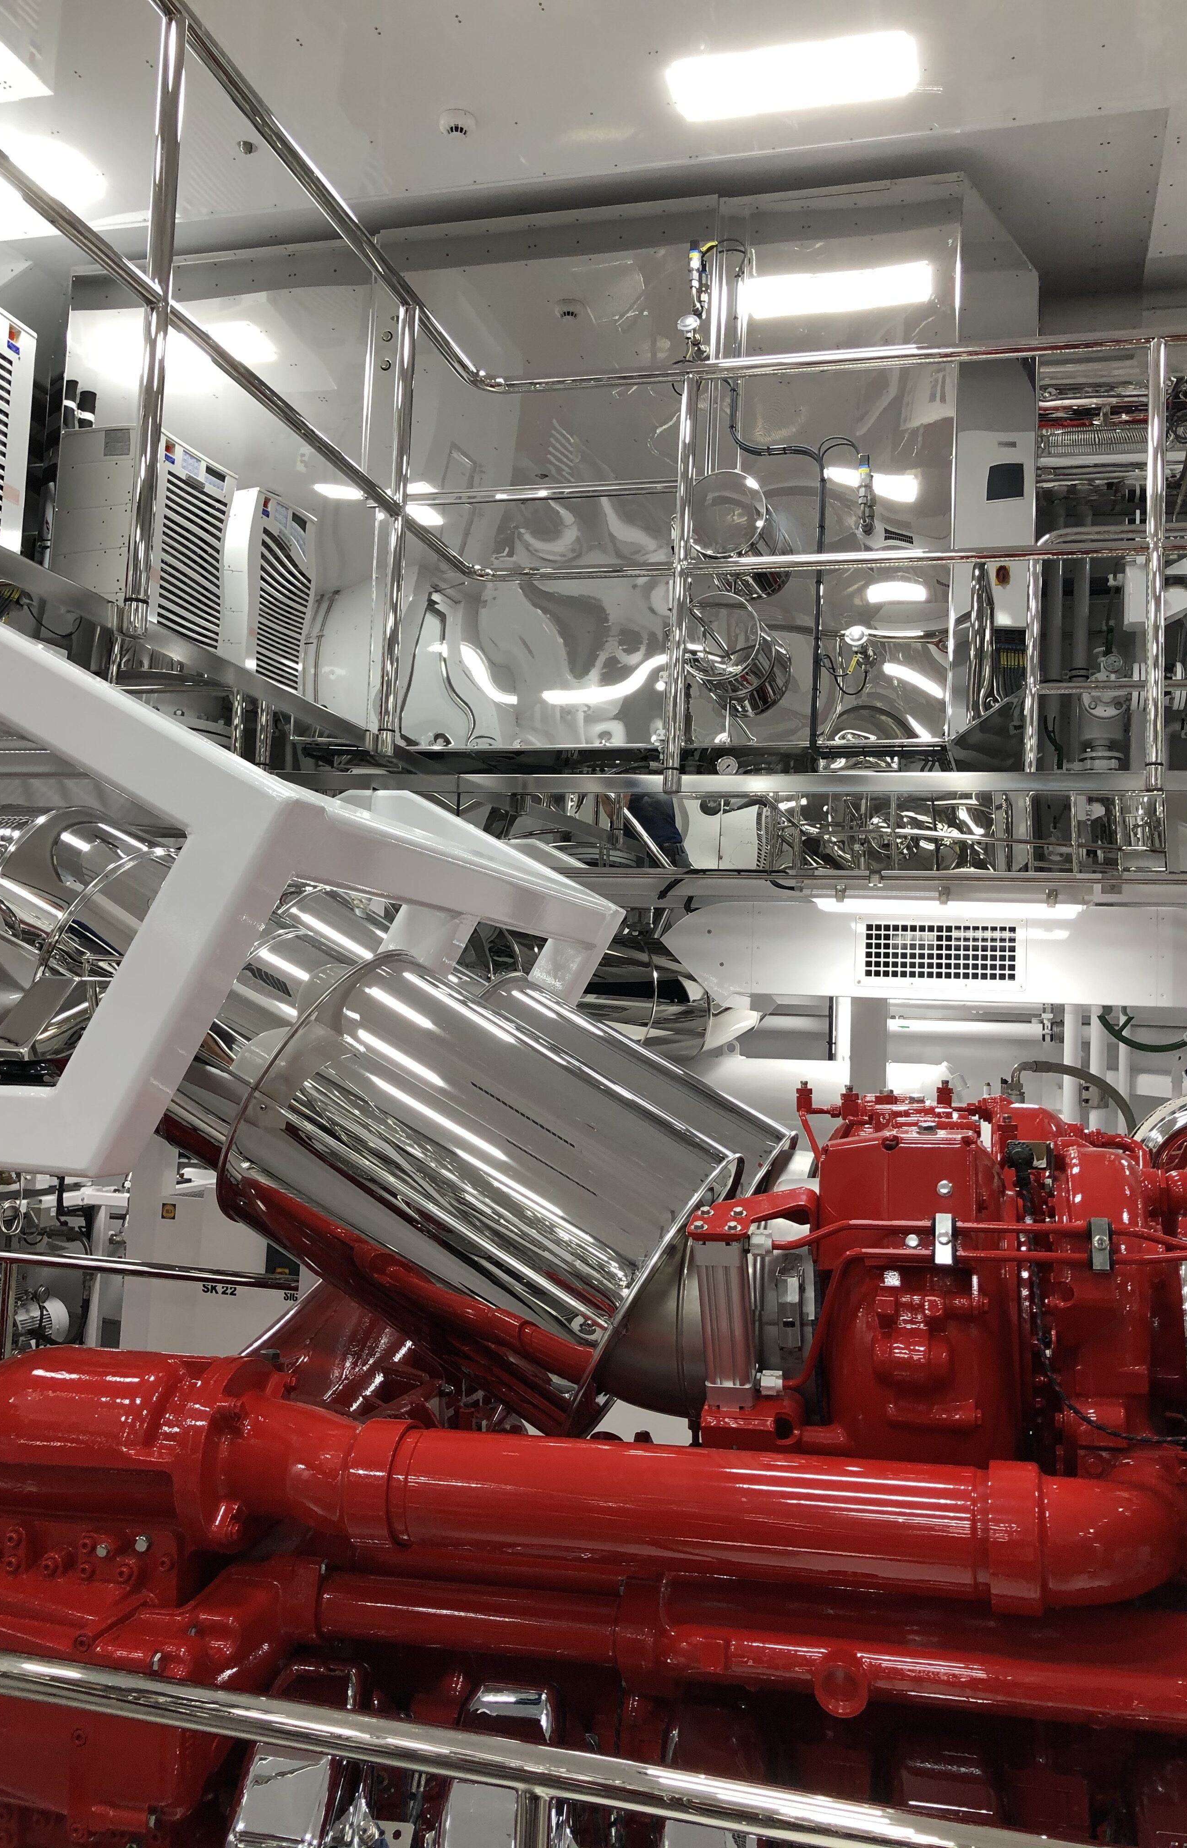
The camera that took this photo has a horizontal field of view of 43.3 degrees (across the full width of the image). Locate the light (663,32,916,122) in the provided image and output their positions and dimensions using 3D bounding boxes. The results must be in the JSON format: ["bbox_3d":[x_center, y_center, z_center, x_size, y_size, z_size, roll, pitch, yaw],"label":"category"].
[{"bbox_3d":[0.529,-2.238,3.917,0.630,0.050,0.275,1,-4,15],"label":"light"}]

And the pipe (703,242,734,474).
[{"bbox_3d":[0.367,-1.674,4.461,0.052,0.720,0.052,1,-4,15],"label":"pipe"}]

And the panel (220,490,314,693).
[{"bbox_3d":[-1.438,-1.321,6.137,0.380,0.800,0.500,1,-4,15],"label":"panel"}]

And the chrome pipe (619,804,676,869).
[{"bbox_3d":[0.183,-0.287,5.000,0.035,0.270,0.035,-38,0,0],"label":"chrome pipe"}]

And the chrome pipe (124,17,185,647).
[{"bbox_3d":[-0.737,-1.016,2.521,0.043,1.110,0.043,1,-4,15],"label":"chrome pipe"}]

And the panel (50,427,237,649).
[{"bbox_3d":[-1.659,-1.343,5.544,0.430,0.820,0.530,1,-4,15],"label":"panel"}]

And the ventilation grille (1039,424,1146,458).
[{"bbox_3d":[1.750,-1.713,5.223,0.360,0.115,0.050,1,-4,15],"label":"ventilation grille"}]

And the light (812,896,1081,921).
[{"bbox_3d":[0.872,-0.040,3.695,0.650,0.065,0.140,1,-4,15],"label":"light"}]

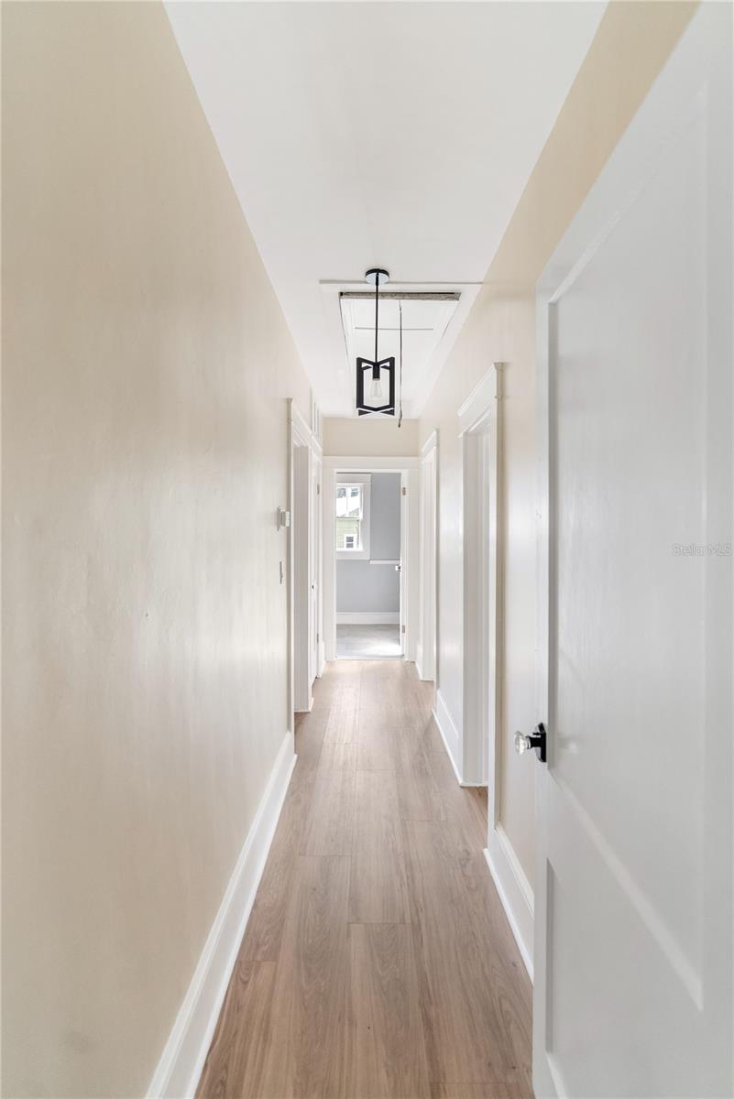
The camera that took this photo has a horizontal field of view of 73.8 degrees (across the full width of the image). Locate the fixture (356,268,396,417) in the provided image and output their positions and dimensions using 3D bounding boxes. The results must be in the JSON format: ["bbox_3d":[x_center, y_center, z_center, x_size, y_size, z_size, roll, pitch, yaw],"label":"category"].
[{"bbox_3d":[0.043,-0.982,2.319,0.176,0.651,0.170,0,2,0],"label":"fixture"}]

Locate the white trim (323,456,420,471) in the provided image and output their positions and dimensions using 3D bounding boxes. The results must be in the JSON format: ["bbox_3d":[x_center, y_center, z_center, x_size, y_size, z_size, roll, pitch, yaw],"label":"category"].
[{"bbox_3d":[0.042,-0.926,5.215,1.040,0.156,0.030,0,2,0],"label":"white trim"}]

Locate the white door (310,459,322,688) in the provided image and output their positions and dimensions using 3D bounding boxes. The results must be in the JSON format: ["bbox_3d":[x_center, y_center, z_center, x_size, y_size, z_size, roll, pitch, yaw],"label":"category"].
[{"bbox_3d":[-0.480,0.208,4.344,0.040,2.030,0.610,0,2,0],"label":"white door"}]

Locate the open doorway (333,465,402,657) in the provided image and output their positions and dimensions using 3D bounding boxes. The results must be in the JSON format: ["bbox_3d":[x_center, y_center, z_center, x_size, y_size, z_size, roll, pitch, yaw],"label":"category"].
[{"bbox_3d":[0.019,0.179,5.331,0.755,2.042,0.130,0,2,0],"label":"open doorway"}]

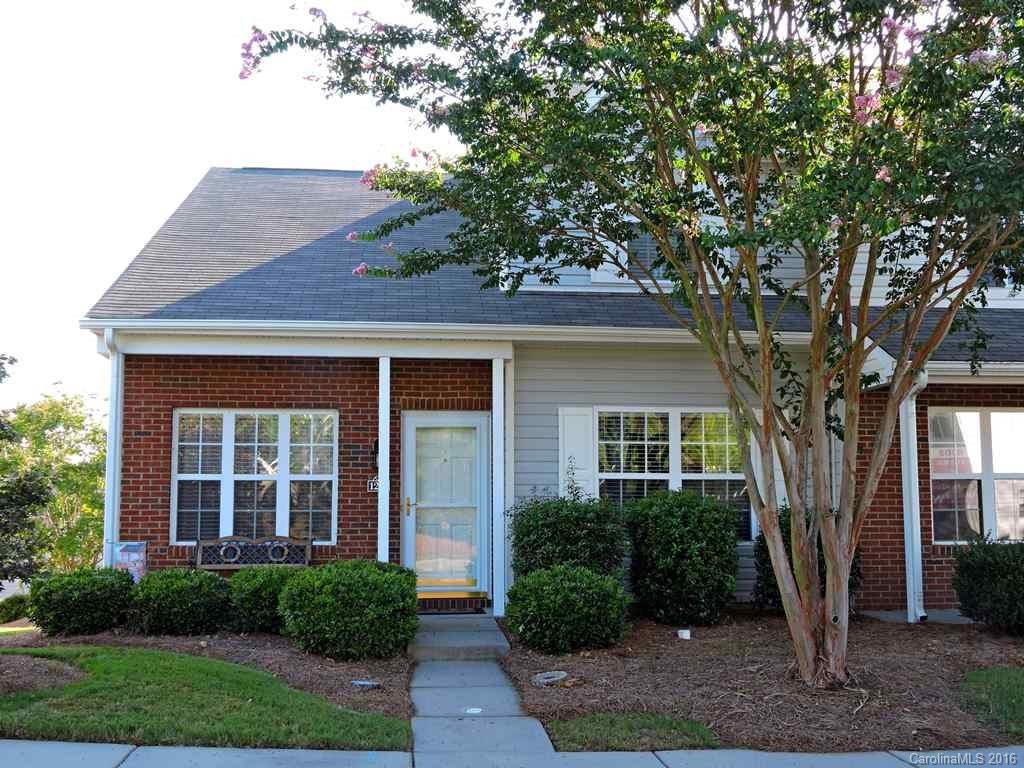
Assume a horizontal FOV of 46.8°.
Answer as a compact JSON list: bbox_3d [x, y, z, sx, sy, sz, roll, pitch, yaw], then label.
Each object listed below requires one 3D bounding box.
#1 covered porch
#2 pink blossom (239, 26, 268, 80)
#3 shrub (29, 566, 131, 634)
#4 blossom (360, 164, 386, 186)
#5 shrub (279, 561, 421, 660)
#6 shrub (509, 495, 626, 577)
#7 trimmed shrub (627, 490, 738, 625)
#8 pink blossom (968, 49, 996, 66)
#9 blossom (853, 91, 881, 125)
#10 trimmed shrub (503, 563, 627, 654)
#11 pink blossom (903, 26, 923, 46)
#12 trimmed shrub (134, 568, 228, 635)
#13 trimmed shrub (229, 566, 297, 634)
[{"bbox_3d":[-2.147,0.964,12.676,4.258,2.990,1.140,1,-6,-8],"label":"covered porch"},{"bbox_3d":[-1.835,-2.346,8.400,0.210,0.380,0.220,1,-6,-7],"label":"pink blossom"},{"bbox_3d":[-3.929,1.978,10.800,0.980,0.580,0.880,1,-6,-7],"label":"shrub"},{"bbox_3d":[-1.031,-1.552,8.807,0.190,0.165,0.170,1,-6,-8],"label":"blossom"},{"bbox_3d":[-1.421,1.930,10.220,1.180,0.800,1.050,1,-6,-7],"label":"shrub"},{"bbox_3d":[0.530,1.693,11.300,1.110,1.240,0.950,1,-6,-7],"label":"shrub"},{"bbox_3d":[1.643,1.664,11.400,1.070,1.250,0.950,1,-6,-7],"label":"trimmed shrub"},{"bbox_3d":[3.546,-2.456,8.900,0.210,0.140,0.180,1,-6,-8],"label":"pink blossom"},{"bbox_3d":[2.685,-2.087,8.963,0.200,0.230,0.190,1,-6,-8],"label":"blossom"},{"bbox_3d":[0.481,1.966,10.450,1.060,0.710,0.960,1,-6,-8],"label":"trimmed shrub"},{"bbox_3d":[2.945,-2.555,8.700,0.150,0.150,0.140,1,-6,-7],"label":"pink blossom"},{"bbox_3d":[-3.198,2.093,11.450,0.950,0.580,0.850,1,-6,-8],"label":"trimmed shrub"},{"bbox_3d":[-2.356,2.075,11.400,0.830,0.600,0.820,1,-6,-8],"label":"trimmed shrub"}]

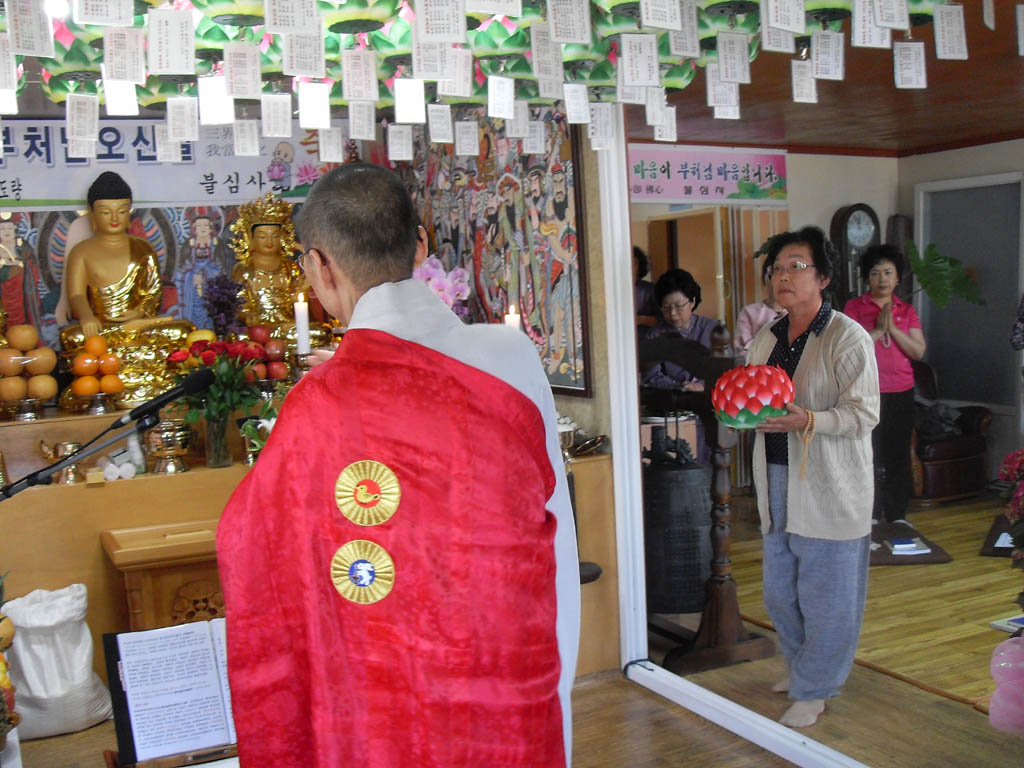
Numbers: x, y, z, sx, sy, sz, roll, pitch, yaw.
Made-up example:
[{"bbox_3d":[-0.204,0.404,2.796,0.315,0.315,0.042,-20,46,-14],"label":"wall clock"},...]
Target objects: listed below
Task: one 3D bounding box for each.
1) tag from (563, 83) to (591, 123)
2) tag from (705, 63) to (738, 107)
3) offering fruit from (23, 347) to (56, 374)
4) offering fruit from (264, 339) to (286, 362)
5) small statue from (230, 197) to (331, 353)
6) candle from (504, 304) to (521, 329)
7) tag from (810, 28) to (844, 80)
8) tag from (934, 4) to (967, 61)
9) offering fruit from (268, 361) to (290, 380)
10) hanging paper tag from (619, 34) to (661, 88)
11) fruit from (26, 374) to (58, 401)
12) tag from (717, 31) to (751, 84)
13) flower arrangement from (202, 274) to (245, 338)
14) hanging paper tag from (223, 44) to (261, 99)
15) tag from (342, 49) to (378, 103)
[{"bbox_3d":[0.213,-0.909,3.553,0.091,0.126,0.006,-5,5,-27],"label":"tag"},{"bbox_3d":[0.560,-0.795,2.908,0.081,0.116,0.004,-2,0,-3],"label":"tag"},{"bbox_3d":[-1.522,-0.076,3.530,0.104,0.094,0.104,-5,6,-27],"label":"offering fruit"},{"bbox_3d":[-0.952,-0.132,4.400,0.083,0.084,0.083,-4,5,-20],"label":"offering fruit"},{"bbox_3d":[-1.048,-0.503,4.891,0.420,0.700,0.330,-5,5,-27],"label":"small statue"},{"bbox_3d":[0.007,-0.204,4.100,0.055,0.200,0.055,-2,5,0],"label":"candle"},{"bbox_3d":[0.732,-0.758,2.530,0.074,0.108,0.004,-3,5,-8],"label":"tag"},{"bbox_3d":[0.947,-0.758,2.362,0.081,0.116,0.004,-6,2,-20],"label":"tag"},{"bbox_3d":[-0.840,-0.049,3.930,0.080,0.071,0.080,-5,6,-27],"label":"offering fruit"},{"bbox_3d":[0.290,-0.728,2.464,0.081,0.116,0.004,-3,1,-8],"label":"hanging paper tag"},{"bbox_3d":[-1.758,0.011,4.106,0.117,0.100,0.117,-5,5,-27],"label":"fruit"},{"bbox_3d":[0.578,-0.849,2.849,0.091,0.126,0.006,-5,5,-27],"label":"tag"},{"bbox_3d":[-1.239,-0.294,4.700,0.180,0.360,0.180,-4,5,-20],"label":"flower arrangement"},{"bbox_3d":[-0.601,-0.698,2.448,0.081,0.116,0.004,-2,9,-9],"label":"hanging paper tag"},{"bbox_3d":[-0.332,-0.676,2.400,0.074,0.108,0.004,-3,5,-11],"label":"tag"}]

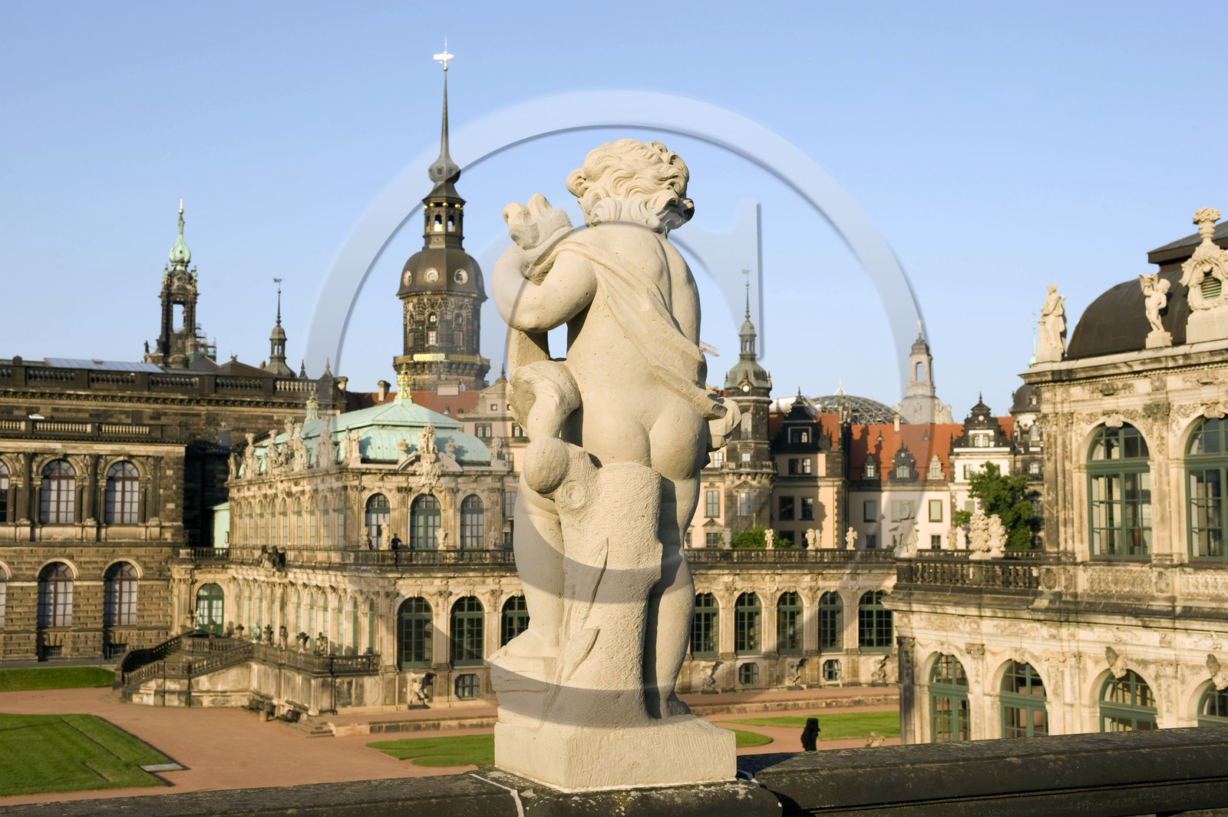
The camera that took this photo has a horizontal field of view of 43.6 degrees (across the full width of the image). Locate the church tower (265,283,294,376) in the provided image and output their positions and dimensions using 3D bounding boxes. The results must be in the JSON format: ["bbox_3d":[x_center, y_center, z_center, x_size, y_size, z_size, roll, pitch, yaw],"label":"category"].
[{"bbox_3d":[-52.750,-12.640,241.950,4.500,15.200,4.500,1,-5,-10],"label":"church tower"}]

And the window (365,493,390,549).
[{"bbox_3d":[-14.515,6.888,93.711,1.556,3.385,0.400,3,-6,-27],"label":"window"}]

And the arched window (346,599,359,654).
[{"bbox_3d":[-15.010,12.710,87.940,0.280,3.700,1.850,3,-6,-28],"label":"arched window"}]

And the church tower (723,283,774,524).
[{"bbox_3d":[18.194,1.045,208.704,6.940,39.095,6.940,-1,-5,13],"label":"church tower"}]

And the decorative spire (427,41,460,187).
[{"bbox_3d":[-30.534,-53.303,277.705,5.882,26.783,5.882,-1,-5,8],"label":"decorative spire"}]

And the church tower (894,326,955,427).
[{"bbox_3d":[113.480,-11.700,566.831,23.500,38.000,23.500,-1,-5,11],"label":"church tower"}]

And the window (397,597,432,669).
[{"bbox_3d":[-11.296,12.907,88.093,2.116,4.070,0.400,3,-6,-27],"label":"window"}]

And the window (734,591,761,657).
[{"bbox_3d":[8.590,13.879,99.040,2.139,4.105,0.420,3,-6,-29],"label":"window"}]

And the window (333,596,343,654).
[{"bbox_3d":[-16.370,12.930,91.030,0.300,3.800,1.850,3,-6,-28],"label":"window"}]

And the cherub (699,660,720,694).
[{"bbox_3d":[6.027,16.928,96.746,1.300,2.124,0.700,3,-6,-29],"label":"cherub"}]

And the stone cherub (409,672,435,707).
[{"bbox_3d":[-11.025,15.957,87.144,1.300,2.021,0.700,3,-6,-29],"label":"stone cherub"}]

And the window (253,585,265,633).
[{"bbox_3d":[-24.760,14.180,107.180,0.300,3.800,1.900,3,-6,-28],"label":"window"}]

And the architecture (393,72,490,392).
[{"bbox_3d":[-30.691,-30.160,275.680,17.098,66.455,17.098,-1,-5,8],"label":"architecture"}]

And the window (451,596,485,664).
[{"bbox_3d":[-8.439,13.036,89.562,2.116,4.070,0.400,3,-6,-27],"label":"window"}]

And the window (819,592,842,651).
[{"bbox_3d":[14.419,14.064,101.315,2.116,4.070,0.400,3,-6,-27],"label":"window"}]

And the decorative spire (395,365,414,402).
[{"bbox_3d":[-12.900,-1.540,94.470,1.000,2.250,1.000,3,-6,-28],"label":"decorative spire"}]

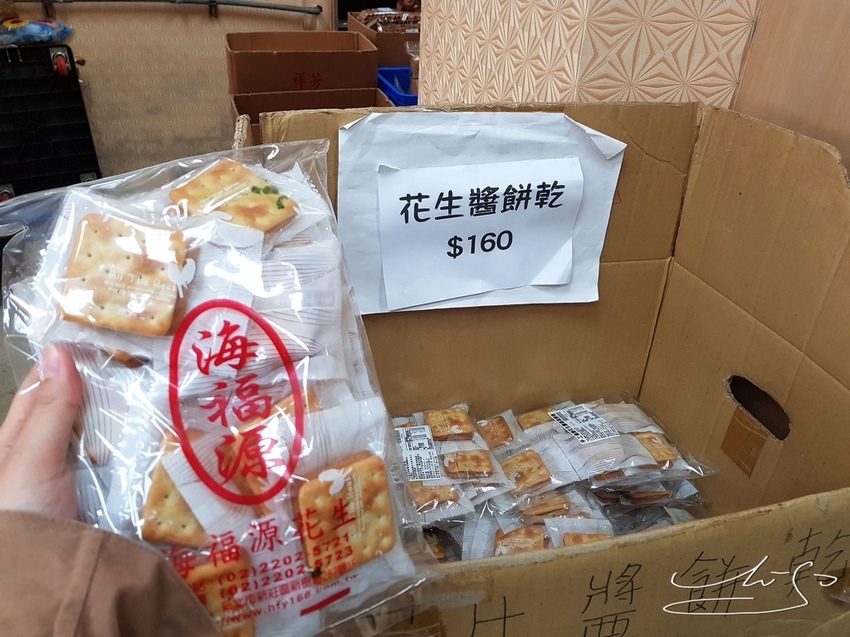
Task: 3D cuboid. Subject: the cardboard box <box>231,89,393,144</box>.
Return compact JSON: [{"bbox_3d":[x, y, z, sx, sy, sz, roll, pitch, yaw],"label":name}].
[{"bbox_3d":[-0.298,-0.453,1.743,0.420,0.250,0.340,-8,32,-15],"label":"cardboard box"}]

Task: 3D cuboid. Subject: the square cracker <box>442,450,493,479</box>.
[{"bbox_3d":[0.050,0.168,0.726,0.054,0.011,0.054,-2,18,-6],"label":"square cracker"}]

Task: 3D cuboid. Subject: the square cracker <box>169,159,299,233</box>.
[{"bbox_3d":[-0.110,-0.066,0.370,0.054,0.011,0.054,32,43,8],"label":"square cracker"}]

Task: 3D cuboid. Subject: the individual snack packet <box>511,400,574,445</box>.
[{"bbox_3d":[0.144,0.128,0.785,0.075,0.015,0.066,-10,33,-19],"label":"individual snack packet"}]

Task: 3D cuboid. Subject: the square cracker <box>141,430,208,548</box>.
[{"bbox_3d":[-0.111,0.086,0.322,0.054,0.054,0.011,19,-23,-29],"label":"square cracker"}]

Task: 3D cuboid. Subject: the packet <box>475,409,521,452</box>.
[{"bbox_3d":[0.086,0.136,0.768,0.066,0.015,0.066,-8,32,-15],"label":"packet"}]

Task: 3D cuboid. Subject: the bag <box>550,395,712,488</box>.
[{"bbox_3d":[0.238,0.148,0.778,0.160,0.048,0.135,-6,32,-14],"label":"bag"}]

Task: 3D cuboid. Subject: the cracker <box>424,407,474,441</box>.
[{"bbox_3d":[0.030,0.130,0.769,0.054,0.011,0.054,-2,23,-7],"label":"cracker"}]

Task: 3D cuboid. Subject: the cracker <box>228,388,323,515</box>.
[{"bbox_3d":[-0.076,0.077,0.365,0.054,0.054,0.011,-22,-1,-28],"label":"cracker"}]

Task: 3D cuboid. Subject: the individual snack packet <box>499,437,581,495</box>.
[{"bbox_3d":[0.127,0.167,0.719,0.085,0.015,0.063,-12,33,-21],"label":"individual snack packet"}]

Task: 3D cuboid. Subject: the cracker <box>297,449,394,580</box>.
[{"bbox_3d":[-0.045,0.113,0.362,0.054,0.054,0.011,-10,-7,-26],"label":"cracker"}]

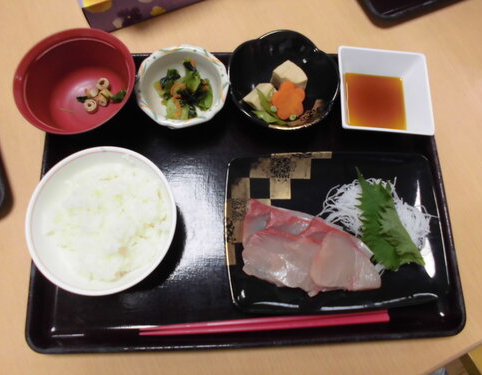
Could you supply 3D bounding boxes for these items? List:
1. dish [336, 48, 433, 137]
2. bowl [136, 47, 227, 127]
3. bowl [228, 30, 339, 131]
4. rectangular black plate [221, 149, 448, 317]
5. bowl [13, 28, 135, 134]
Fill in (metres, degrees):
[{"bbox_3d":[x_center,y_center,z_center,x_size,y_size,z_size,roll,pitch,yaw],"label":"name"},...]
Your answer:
[{"bbox_3d":[0.149,-0.096,0.404,0.095,0.035,0.095,3,74,-2],"label":"dish"},{"bbox_3d":[-0.058,-0.096,0.392,0.093,0.040,0.093,-1,75,-3],"label":"bowl"},{"bbox_3d":[0.042,-0.101,0.394,0.110,0.047,0.110,1,75,-2],"label":"bowl"},{"bbox_3d":[0.089,0.042,0.368,0.206,0.026,0.150,-1,75,-3],"label":"rectangular black plate"},{"bbox_3d":[-0.152,-0.091,0.375,0.107,0.063,0.107,-1,75,-3],"label":"bowl"}]

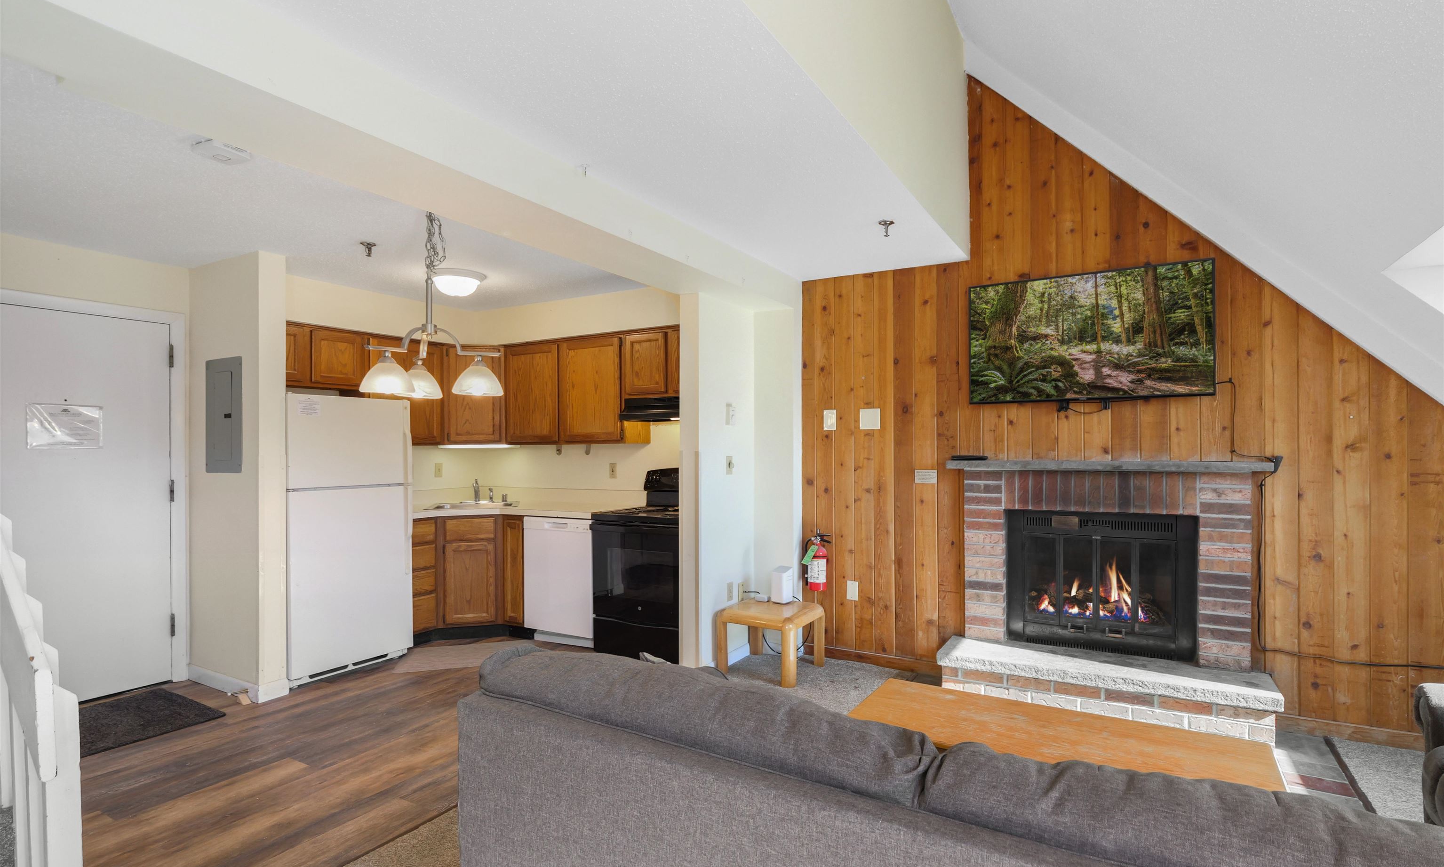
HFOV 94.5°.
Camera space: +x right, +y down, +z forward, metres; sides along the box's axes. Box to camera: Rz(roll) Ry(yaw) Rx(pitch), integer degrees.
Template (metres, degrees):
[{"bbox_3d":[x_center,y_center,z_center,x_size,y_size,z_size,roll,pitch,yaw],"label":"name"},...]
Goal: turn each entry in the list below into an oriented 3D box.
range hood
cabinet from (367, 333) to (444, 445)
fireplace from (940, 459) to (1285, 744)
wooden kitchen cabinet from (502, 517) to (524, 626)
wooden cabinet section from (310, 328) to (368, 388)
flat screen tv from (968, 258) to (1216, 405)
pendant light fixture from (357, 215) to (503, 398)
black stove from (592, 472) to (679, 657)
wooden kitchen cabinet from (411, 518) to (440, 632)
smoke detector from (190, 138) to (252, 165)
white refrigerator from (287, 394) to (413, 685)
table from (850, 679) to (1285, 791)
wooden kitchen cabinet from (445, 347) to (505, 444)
[{"bbox_3d":[-0.298,-0.179,4.562,0.753,0.150,0.400,-1,-1,29],"label":"range hood"},{"bbox_3d":[-2.377,-0.296,4.876,0.325,0.768,0.605,-1,-1,29],"label":"cabinet"},{"bbox_3d":[1.896,0.785,3.397,1.455,1.263,0.365,-1,-1,27],"label":"fireplace"},{"bbox_3d":[-1.313,0.963,4.924,0.200,0.760,0.600,-1,-1,27],"label":"wooden kitchen cabinet"},{"bbox_3d":[-2.637,-0.485,4.444,0.328,0.370,0.397,-1,-1,29],"label":"wooden cabinet section"},{"bbox_3d":[1.909,-0.505,3.523,1.120,0.655,0.070,-1,-1,27],"label":"flat screen tv"},{"bbox_3d":[-1.168,-0.584,2.665,0.520,0.866,0.520,-1,-1,0],"label":"pendant light fixture"},{"bbox_3d":[-0.356,0.850,4.433,0.760,1.170,0.670,-1,-1,29],"label":"black stove"},{"bbox_3d":[-2.306,0.975,4.659,0.625,0.782,0.305,-1,-1,29],"label":"wooden kitchen cabinet"},{"bbox_3d":[-1.703,-0.970,2.279,0.125,0.045,0.130,-1,-1,27],"label":"smoke detector"},{"bbox_3d":[-2.497,0.619,4.144,0.750,1.665,0.750,-1,-1,29],"label":"white refrigerator"},{"bbox_3d":[1.082,1.202,2.208,1.210,0.420,0.500,-1,-1,30],"label":"table"},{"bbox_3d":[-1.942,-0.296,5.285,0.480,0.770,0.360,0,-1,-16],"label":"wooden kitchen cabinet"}]

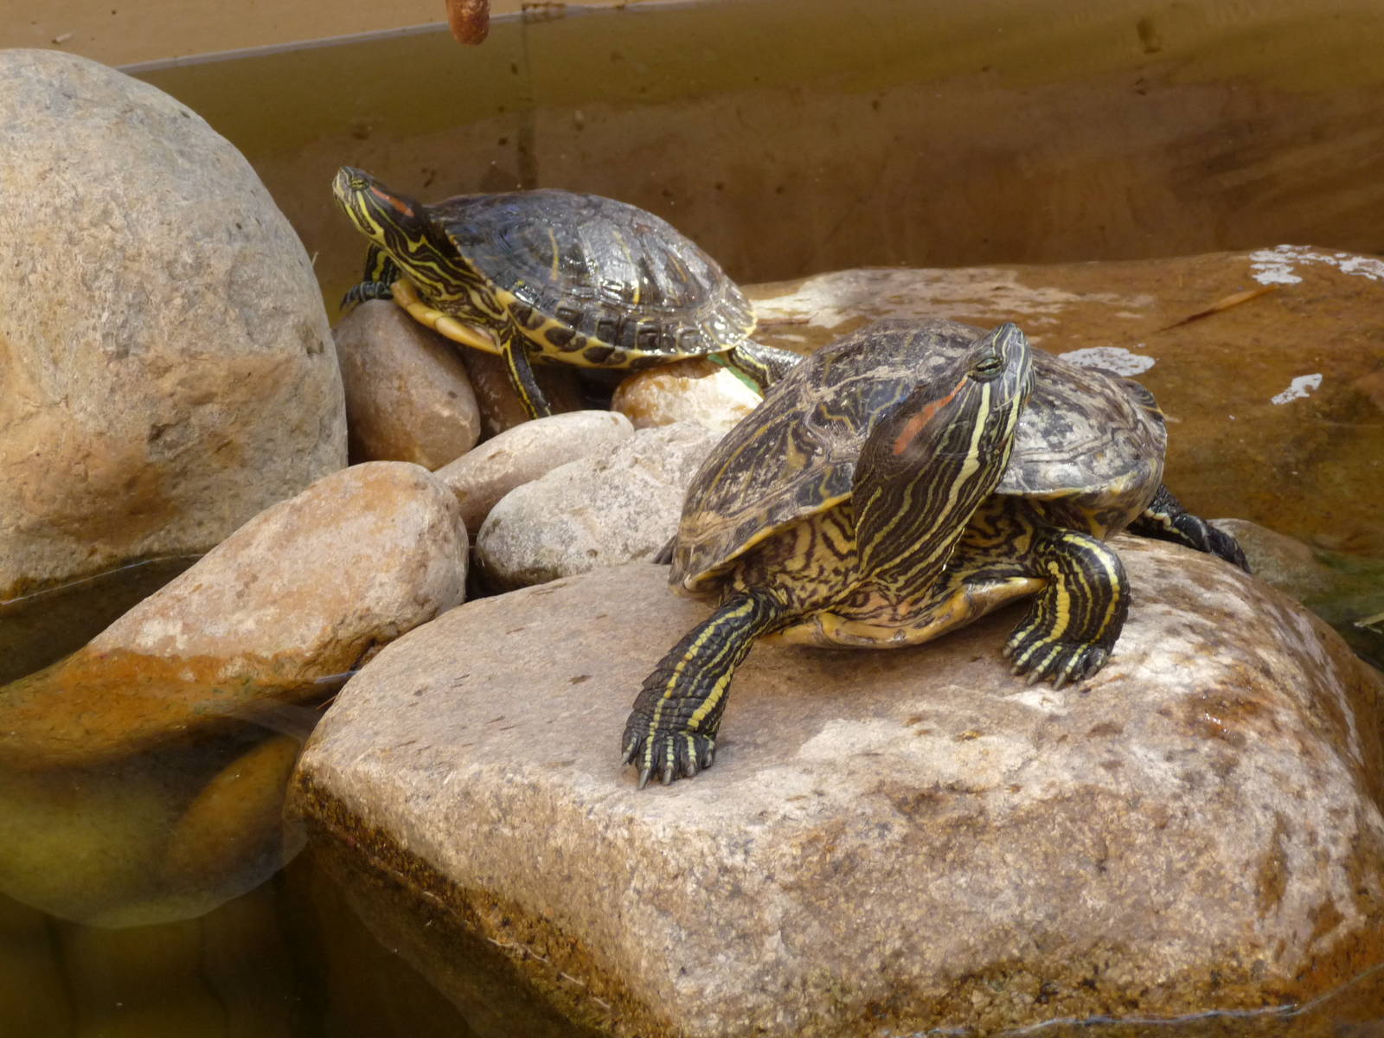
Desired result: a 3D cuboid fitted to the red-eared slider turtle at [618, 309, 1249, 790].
[{"bbox_3d":[0.092,-0.011,1.336,0.205,0.160,0.275,-2,13,14],"label":"red-eared slider turtle"}]

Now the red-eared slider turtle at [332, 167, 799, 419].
[{"bbox_3d":[-0.059,-0.104,1.552,0.225,0.098,0.130,4,28,-32],"label":"red-eared slider turtle"}]

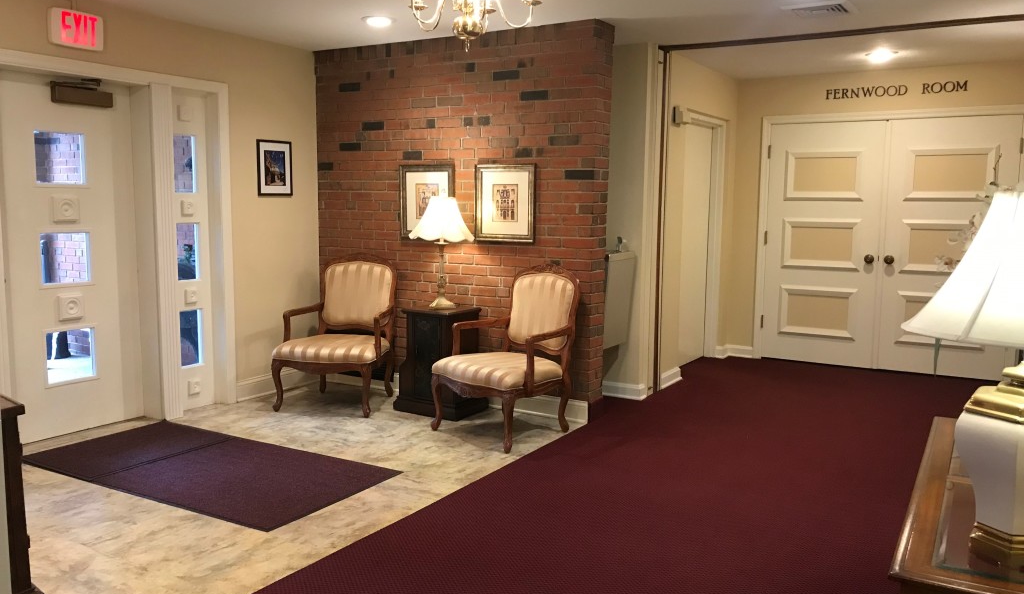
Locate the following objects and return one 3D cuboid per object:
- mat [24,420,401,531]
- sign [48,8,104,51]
[{"bbox_3d":[-1.563,0.857,4.255,1.825,0.012,0.890,4,8,30],"label":"mat"},{"bbox_3d":[-2.328,-1.426,4.432,0.045,0.185,0.295,5,8,31],"label":"sign"}]

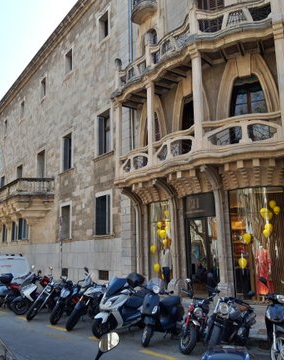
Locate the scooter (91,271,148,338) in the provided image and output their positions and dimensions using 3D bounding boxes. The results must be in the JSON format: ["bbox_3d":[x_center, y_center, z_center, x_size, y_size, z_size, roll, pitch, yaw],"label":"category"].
[{"bbox_3d":[-0.479,2.944,8.688,0.820,1.380,2.120,-11,-15,41],"label":"scooter"}]

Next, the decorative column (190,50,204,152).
[{"bbox_3d":[1.784,-2.690,11.786,0.340,3.380,0.340,-1,-10,0],"label":"decorative column"}]

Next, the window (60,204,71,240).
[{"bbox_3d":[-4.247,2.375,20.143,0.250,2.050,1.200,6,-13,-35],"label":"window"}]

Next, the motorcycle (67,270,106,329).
[{"bbox_3d":[-1.455,3.133,9.654,0.850,1.420,2.120,-5,-12,21],"label":"motorcycle"}]

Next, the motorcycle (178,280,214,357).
[{"bbox_3d":[1.136,2.531,6.916,0.800,1.180,2.050,-7,-13,26],"label":"motorcycle"}]

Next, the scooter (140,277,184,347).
[{"bbox_3d":[0.392,2.631,7.404,0.720,1.200,1.800,-7,-13,27],"label":"scooter"}]

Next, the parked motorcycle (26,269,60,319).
[{"bbox_3d":[-2.897,3.519,11.164,0.820,1.300,2.120,-5,-12,17],"label":"parked motorcycle"}]

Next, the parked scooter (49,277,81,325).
[{"bbox_3d":[-2.019,3.416,10.365,0.800,1.170,2.050,-6,-12,22],"label":"parked scooter"}]

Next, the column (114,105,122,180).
[{"bbox_3d":[-1.038,-1.776,15.864,0.280,3.495,0.280,10,-16,-41],"label":"column"}]

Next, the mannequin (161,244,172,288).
[{"bbox_3d":[0.945,3.385,13.900,0.460,1.760,0.300,-8,-12,31],"label":"mannequin"}]

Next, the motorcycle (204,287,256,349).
[{"bbox_3d":[1.772,2.857,7.556,0.760,1.120,2.000,-7,-12,30],"label":"motorcycle"}]

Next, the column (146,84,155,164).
[{"bbox_3d":[0.335,-2.166,13.811,0.280,3.394,0.280,-1,-12,0],"label":"column"}]

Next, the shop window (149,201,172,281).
[{"bbox_3d":[0.787,2.721,14.871,0.200,3.620,1.250,9,-15,-43],"label":"shop window"}]

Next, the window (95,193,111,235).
[{"bbox_3d":[-2.036,1.842,18.816,0.200,2.100,1.650,7,-14,-35],"label":"window"}]

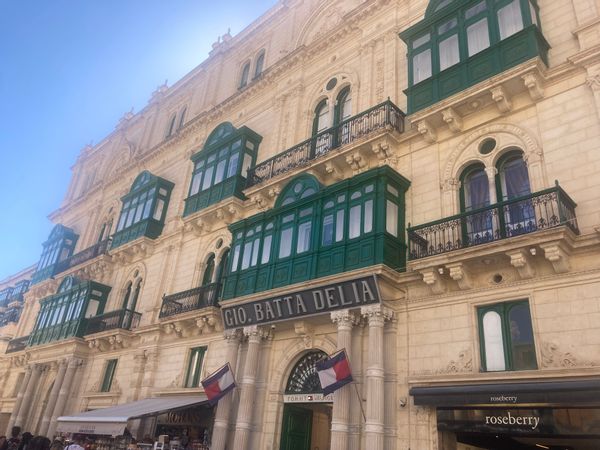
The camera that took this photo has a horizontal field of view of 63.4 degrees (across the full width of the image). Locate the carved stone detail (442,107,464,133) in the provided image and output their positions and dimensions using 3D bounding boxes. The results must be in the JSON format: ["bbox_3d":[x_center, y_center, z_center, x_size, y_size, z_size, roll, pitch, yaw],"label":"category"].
[{"bbox_3d":[4.738,-3.233,15.134,0.316,0.456,0.655,-19,-36,40],"label":"carved stone detail"}]

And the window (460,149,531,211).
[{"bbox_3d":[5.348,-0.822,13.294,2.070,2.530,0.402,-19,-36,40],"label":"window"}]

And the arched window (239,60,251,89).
[{"bbox_3d":[-3.122,-8.549,27.687,0.620,2.106,0.234,-19,-36,40],"label":"arched window"}]

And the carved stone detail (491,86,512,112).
[{"bbox_3d":[5.864,-3.627,14.135,0.304,0.468,0.655,-19,-36,40],"label":"carved stone detail"}]

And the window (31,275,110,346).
[{"bbox_3d":[-14.629,5.402,30.566,7.839,4.364,1.310,-19,-36,40],"label":"window"}]

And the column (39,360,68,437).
[{"bbox_3d":[-13.794,10.284,26.776,0.575,5.410,0.575,-19,-34,41],"label":"column"}]

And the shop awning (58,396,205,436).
[{"bbox_3d":[-6.345,7.240,18.572,4.715,1.483,3.393,-19,-34,41],"label":"shop awning"}]

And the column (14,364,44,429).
[{"bbox_3d":[-16.509,10.585,29.231,0.585,4.411,0.585,-19,-36,40],"label":"column"}]

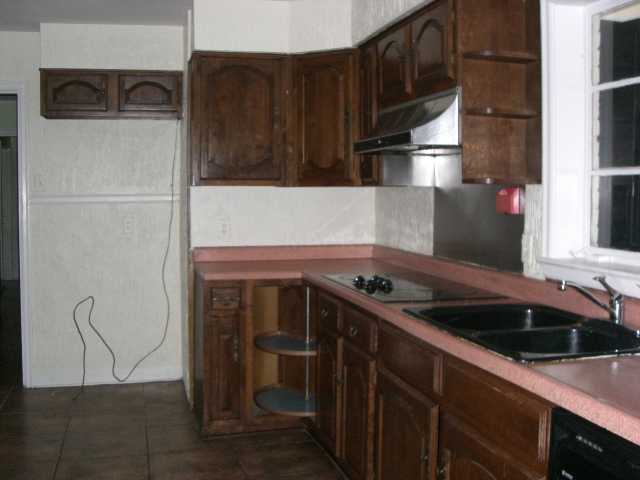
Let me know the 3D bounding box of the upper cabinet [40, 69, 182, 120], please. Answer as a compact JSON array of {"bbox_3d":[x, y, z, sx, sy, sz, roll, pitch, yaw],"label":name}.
[{"bbox_3d":[-1.352,-0.946,4.609,0.881,0.294,0.297,-1,4,-16],"label":"upper cabinet"}]

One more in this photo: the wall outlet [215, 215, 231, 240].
[{"bbox_3d":[-0.598,-0.076,4.312,0.084,0.137,0.012,-1,4,-16],"label":"wall outlet"}]

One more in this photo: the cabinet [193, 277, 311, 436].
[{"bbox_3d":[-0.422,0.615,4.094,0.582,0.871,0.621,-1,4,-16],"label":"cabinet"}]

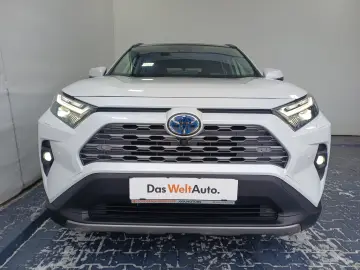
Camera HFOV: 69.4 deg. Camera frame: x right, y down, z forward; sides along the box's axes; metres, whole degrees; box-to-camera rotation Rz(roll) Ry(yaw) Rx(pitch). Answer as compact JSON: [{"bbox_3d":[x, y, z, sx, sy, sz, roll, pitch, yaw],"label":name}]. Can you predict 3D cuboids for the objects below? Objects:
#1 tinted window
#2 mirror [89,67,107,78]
[{"bbox_3d":[0.050,-0.765,2.710,1.480,0.200,0.900,1,48,1],"label":"tinted window"},{"bbox_3d":[-0.887,-0.662,2.790,0.210,0.155,0.140,1,10,1],"label":"mirror"}]

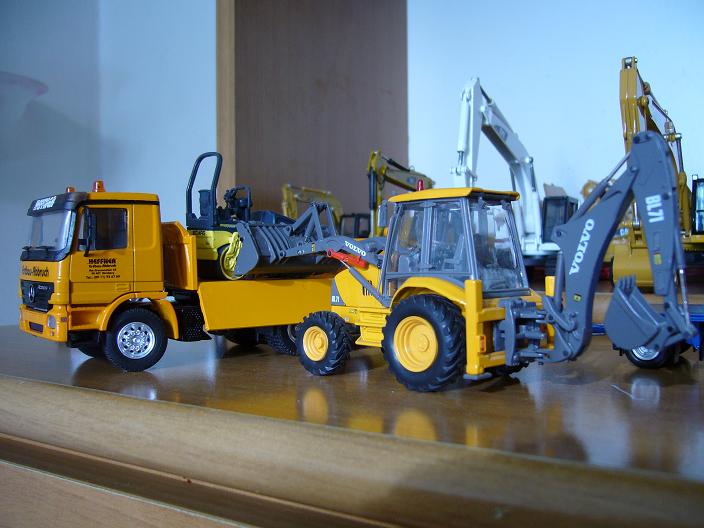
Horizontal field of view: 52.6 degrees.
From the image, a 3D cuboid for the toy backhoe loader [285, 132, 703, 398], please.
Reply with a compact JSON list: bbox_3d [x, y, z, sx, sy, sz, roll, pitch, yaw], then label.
[{"bbox_3d":[0.029,0.002,0.231,0.153,0.071,0.048,0,1,42],"label":"toy backhoe loader"}]

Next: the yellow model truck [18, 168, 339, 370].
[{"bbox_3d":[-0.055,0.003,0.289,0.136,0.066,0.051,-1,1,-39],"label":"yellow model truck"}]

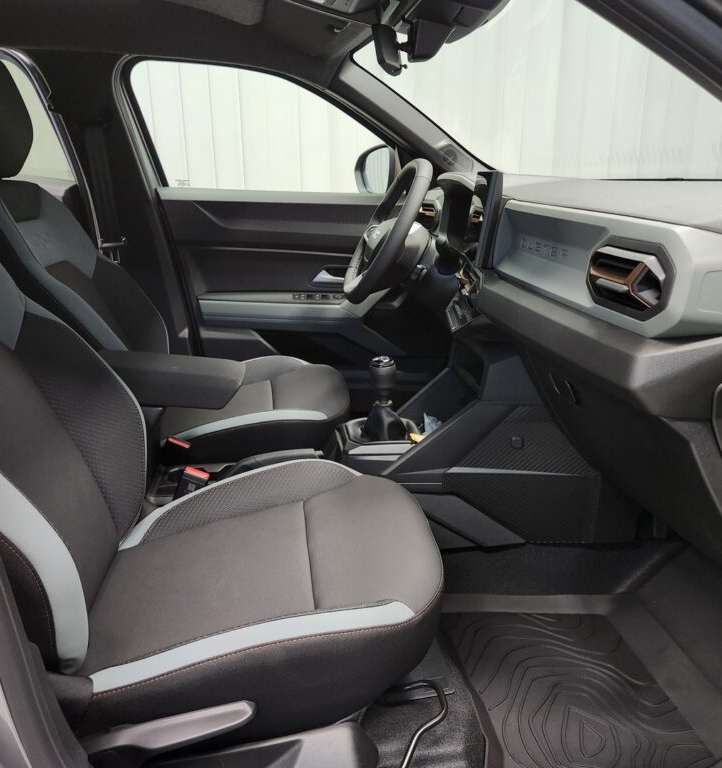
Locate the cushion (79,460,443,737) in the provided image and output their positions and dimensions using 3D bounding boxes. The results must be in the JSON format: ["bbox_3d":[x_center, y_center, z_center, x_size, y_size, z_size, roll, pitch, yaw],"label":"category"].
[{"bbox_3d":[-0.134,0.281,0.998,0.510,0.180,0.490,-3,19,-8],"label":"cushion"}]

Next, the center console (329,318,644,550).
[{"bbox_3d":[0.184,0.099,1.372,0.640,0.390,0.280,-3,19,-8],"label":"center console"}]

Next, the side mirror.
[{"bbox_3d":[0.067,-0.656,2.104,0.110,0.165,0.200,-7,20,-19],"label":"side mirror"}]

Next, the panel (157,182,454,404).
[{"bbox_3d":[-0.127,-0.269,1.974,0.900,0.570,0.140,-3,19,-8],"label":"panel"}]

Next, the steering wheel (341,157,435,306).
[{"bbox_3d":[0.063,-0.356,1.596,0.100,0.370,0.370,24,13,-16],"label":"steering wheel"}]

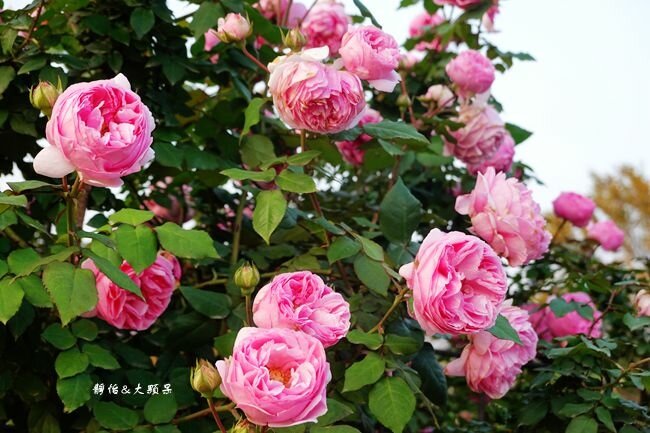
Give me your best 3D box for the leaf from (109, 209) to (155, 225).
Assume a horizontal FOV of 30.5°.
[{"bbox_3d":[-0.183,0.000,1.130,0.043,0.011,0.045,0,18,0],"label":"leaf"}]

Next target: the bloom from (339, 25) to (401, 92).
[{"bbox_3d":[0.051,-0.180,1.360,0.068,0.073,0.068,-8,-16,-24],"label":"bloom"}]

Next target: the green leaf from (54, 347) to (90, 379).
[{"bbox_3d":[-0.226,0.131,1.060,0.035,0.027,0.008,-31,-34,-27],"label":"green leaf"}]

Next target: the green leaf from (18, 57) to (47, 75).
[{"bbox_3d":[-0.307,-0.158,1.250,0.038,0.009,0.026,-27,48,-21],"label":"green leaf"}]

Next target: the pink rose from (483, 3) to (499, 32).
[{"bbox_3d":[0.248,-0.298,1.785,0.027,0.045,0.028,1,-5,-11],"label":"pink rose"}]

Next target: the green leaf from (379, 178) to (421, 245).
[{"bbox_3d":[0.076,-0.006,1.180,0.041,0.064,0.010,-4,-12,5],"label":"green leaf"}]

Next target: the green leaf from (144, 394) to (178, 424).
[{"bbox_3d":[-0.161,0.190,1.173,0.034,0.029,0.015,0,-5,0],"label":"green leaf"}]

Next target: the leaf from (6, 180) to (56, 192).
[{"bbox_3d":[-0.270,-0.028,1.100,0.050,0.010,0.034,-2,12,-11],"label":"leaf"}]

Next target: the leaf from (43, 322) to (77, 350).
[{"bbox_3d":[-0.243,0.110,1.090,0.036,0.028,0.009,10,-46,-24],"label":"leaf"}]

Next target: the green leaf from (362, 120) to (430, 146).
[{"bbox_3d":[0.073,-0.086,1.240,0.069,0.013,0.042,17,19,6],"label":"green leaf"}]

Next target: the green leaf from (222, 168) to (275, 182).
[{"bbox_3d":[-0.076,-0.041,1.180,0.054,0.011,0.034,-1,12,-11],"label":"green leaf"}]

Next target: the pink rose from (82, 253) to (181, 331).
[{"bbox_3d":[-0.190,0.073,1.170,0.095,0.080,0.065,4,12,-7],"label":"pink rose"}]

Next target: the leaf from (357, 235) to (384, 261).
[{"bbox_3d":[0.047,0.032,1.204,0.026,0.024,0.018,0,-5,-6],"label":"leaf"}]

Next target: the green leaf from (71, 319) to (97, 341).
[{"bbox_3d":[-0.222,0.104,1.100,0.034,0.026,0.009,-13,-45,22],"label":"green leaf"}]

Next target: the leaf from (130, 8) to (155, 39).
[{"bbox_3d":[-0.230,-0.243,1.500,0.030,0.038,0.010,0,-18,0],"label":"leaf"}]

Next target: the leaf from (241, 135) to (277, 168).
[{"bbox_3d":[-0.070,-0.067,1.250,0.038,0.040,0.013,0,-14,0],"label":"leaf"}]

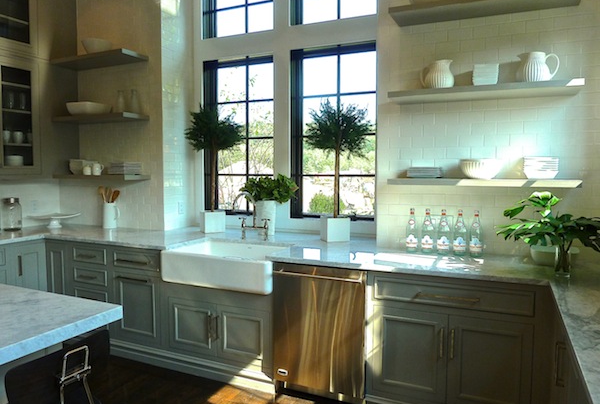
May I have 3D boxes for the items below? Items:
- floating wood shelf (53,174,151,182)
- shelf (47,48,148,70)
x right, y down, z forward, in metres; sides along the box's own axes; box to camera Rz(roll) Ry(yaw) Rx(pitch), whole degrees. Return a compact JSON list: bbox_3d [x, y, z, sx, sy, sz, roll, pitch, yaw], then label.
[{"bbox_3d":[-1.860,-0.232,4.061,0.917,0.042,0.304,2,5,25],"label":"floating wood shelf"},{"bbox_3d":[-1.862,-1.304,4.010,0.911,0.041,0.301,2,4,24],"label":"shelf"}]

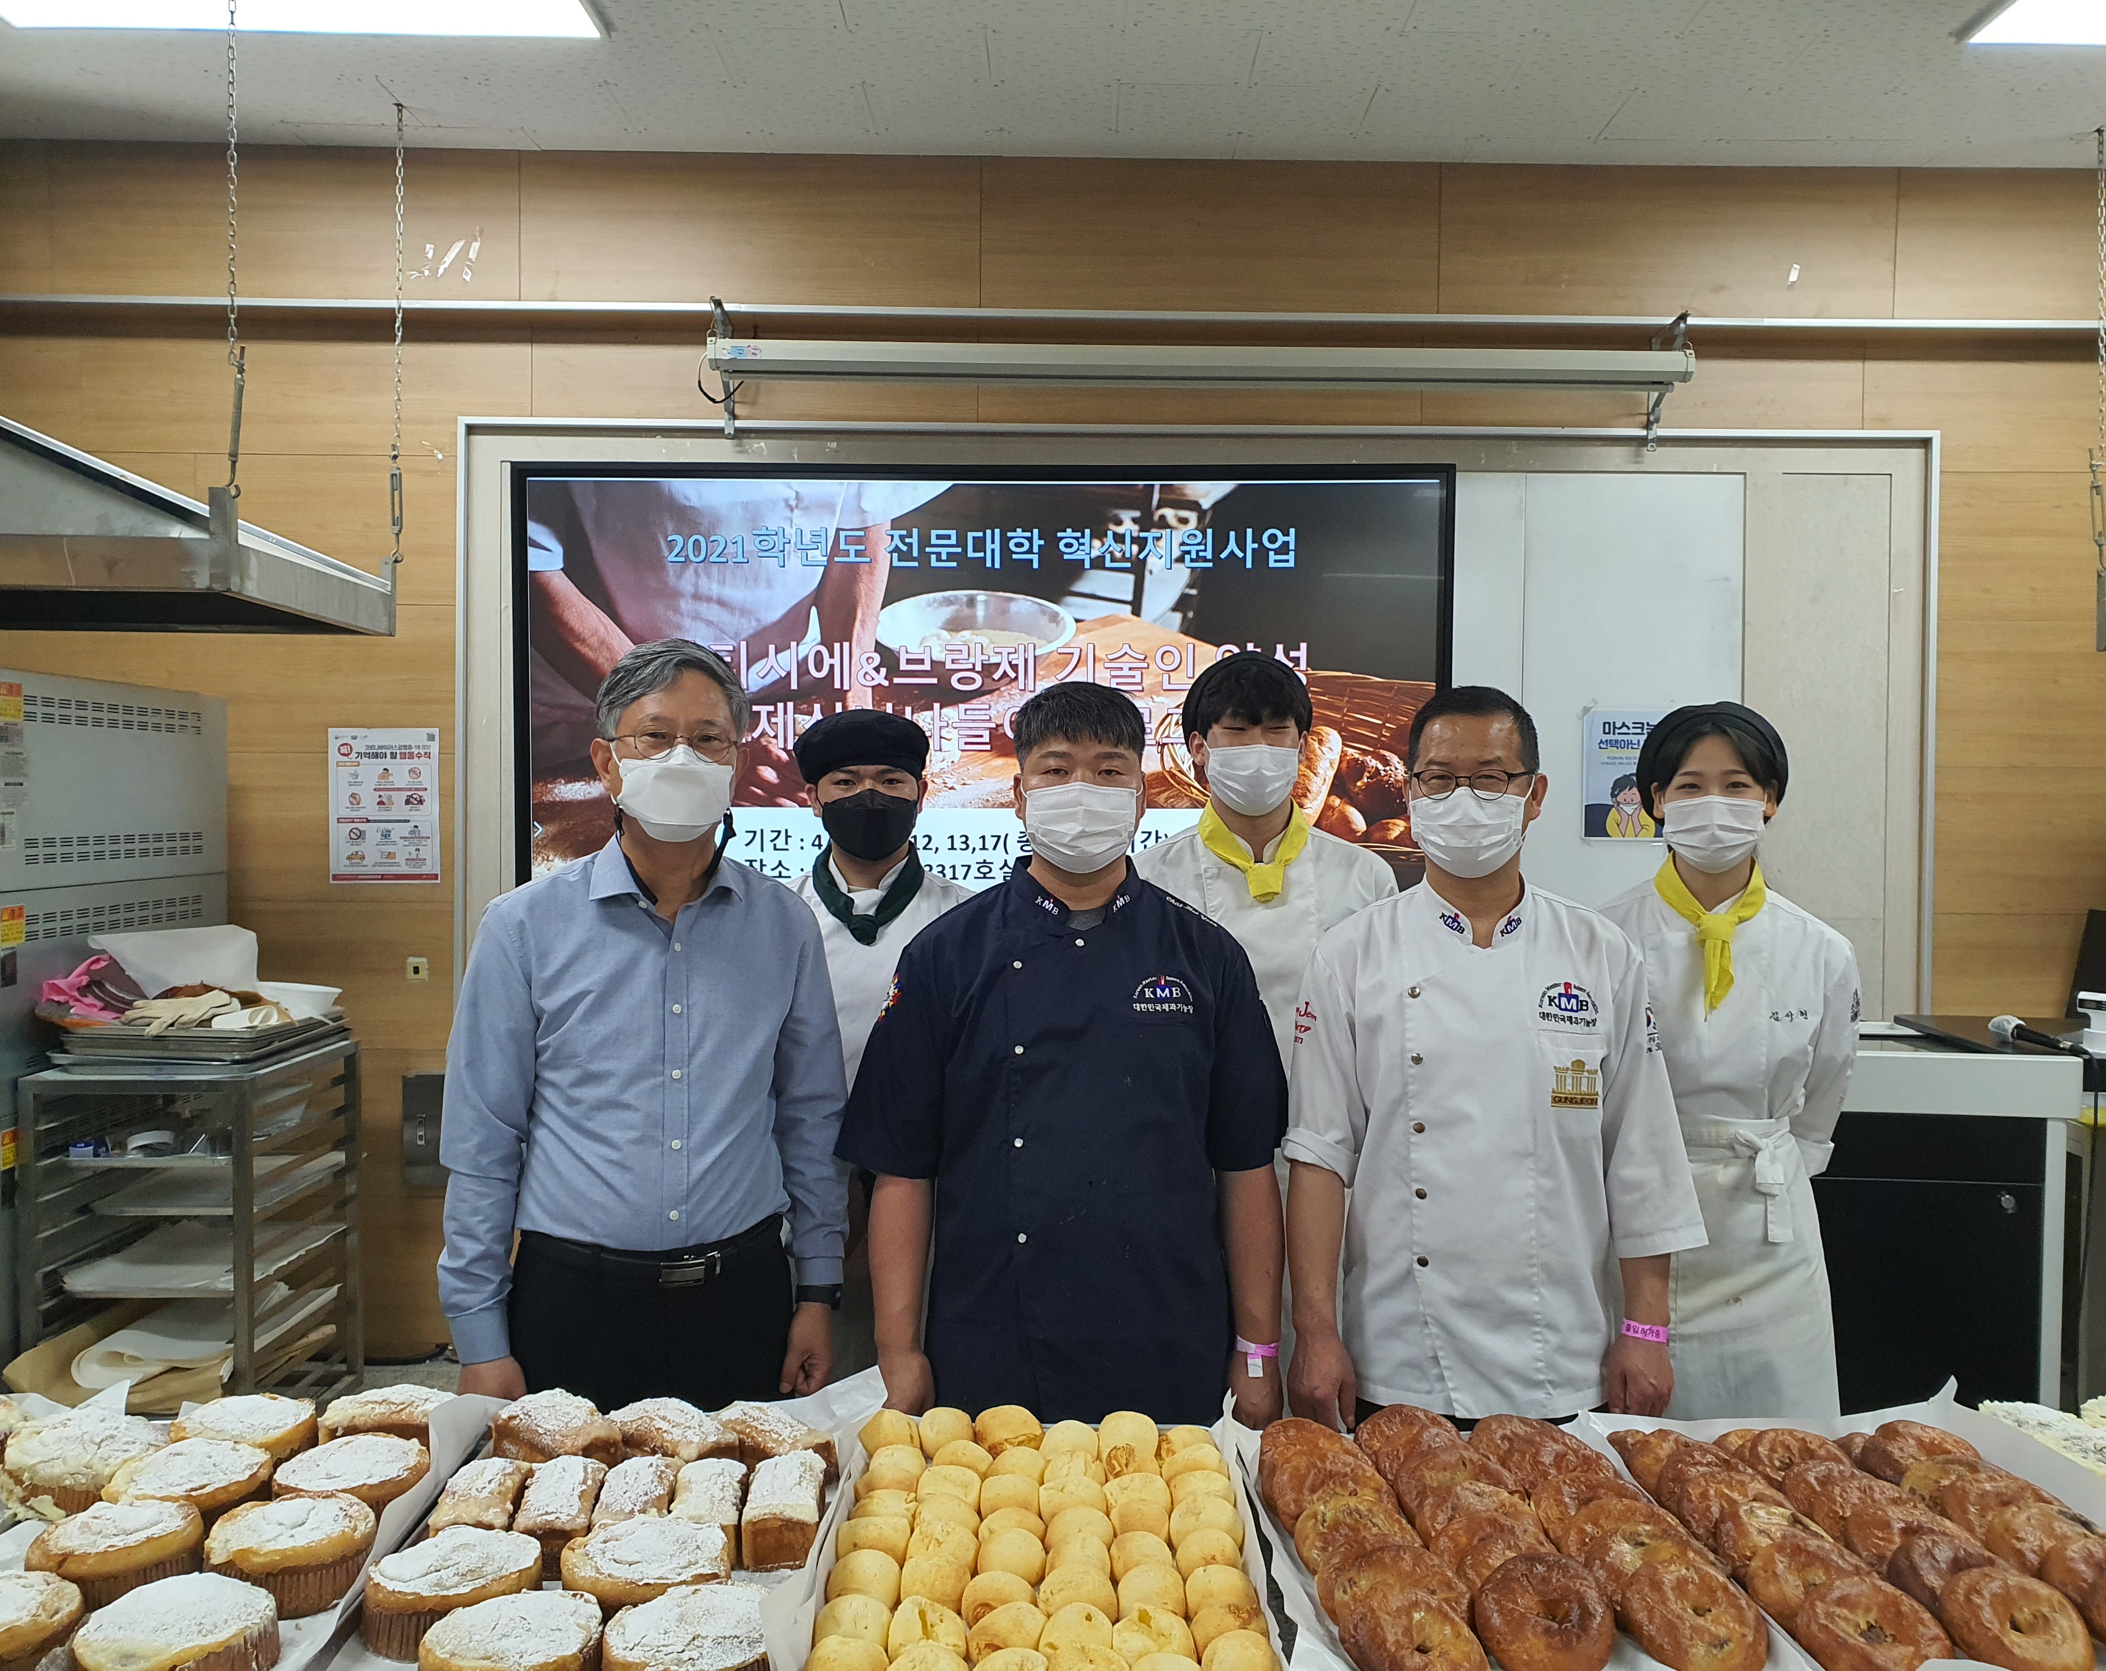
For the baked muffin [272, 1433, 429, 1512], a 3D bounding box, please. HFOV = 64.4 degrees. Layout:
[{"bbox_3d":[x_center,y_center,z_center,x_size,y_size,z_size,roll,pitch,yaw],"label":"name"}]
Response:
[{"bbox_3d":[-0.695,0.640,1.658,0.143,0.064,0.143,0,1,-1],"label":"baked muffin"}]

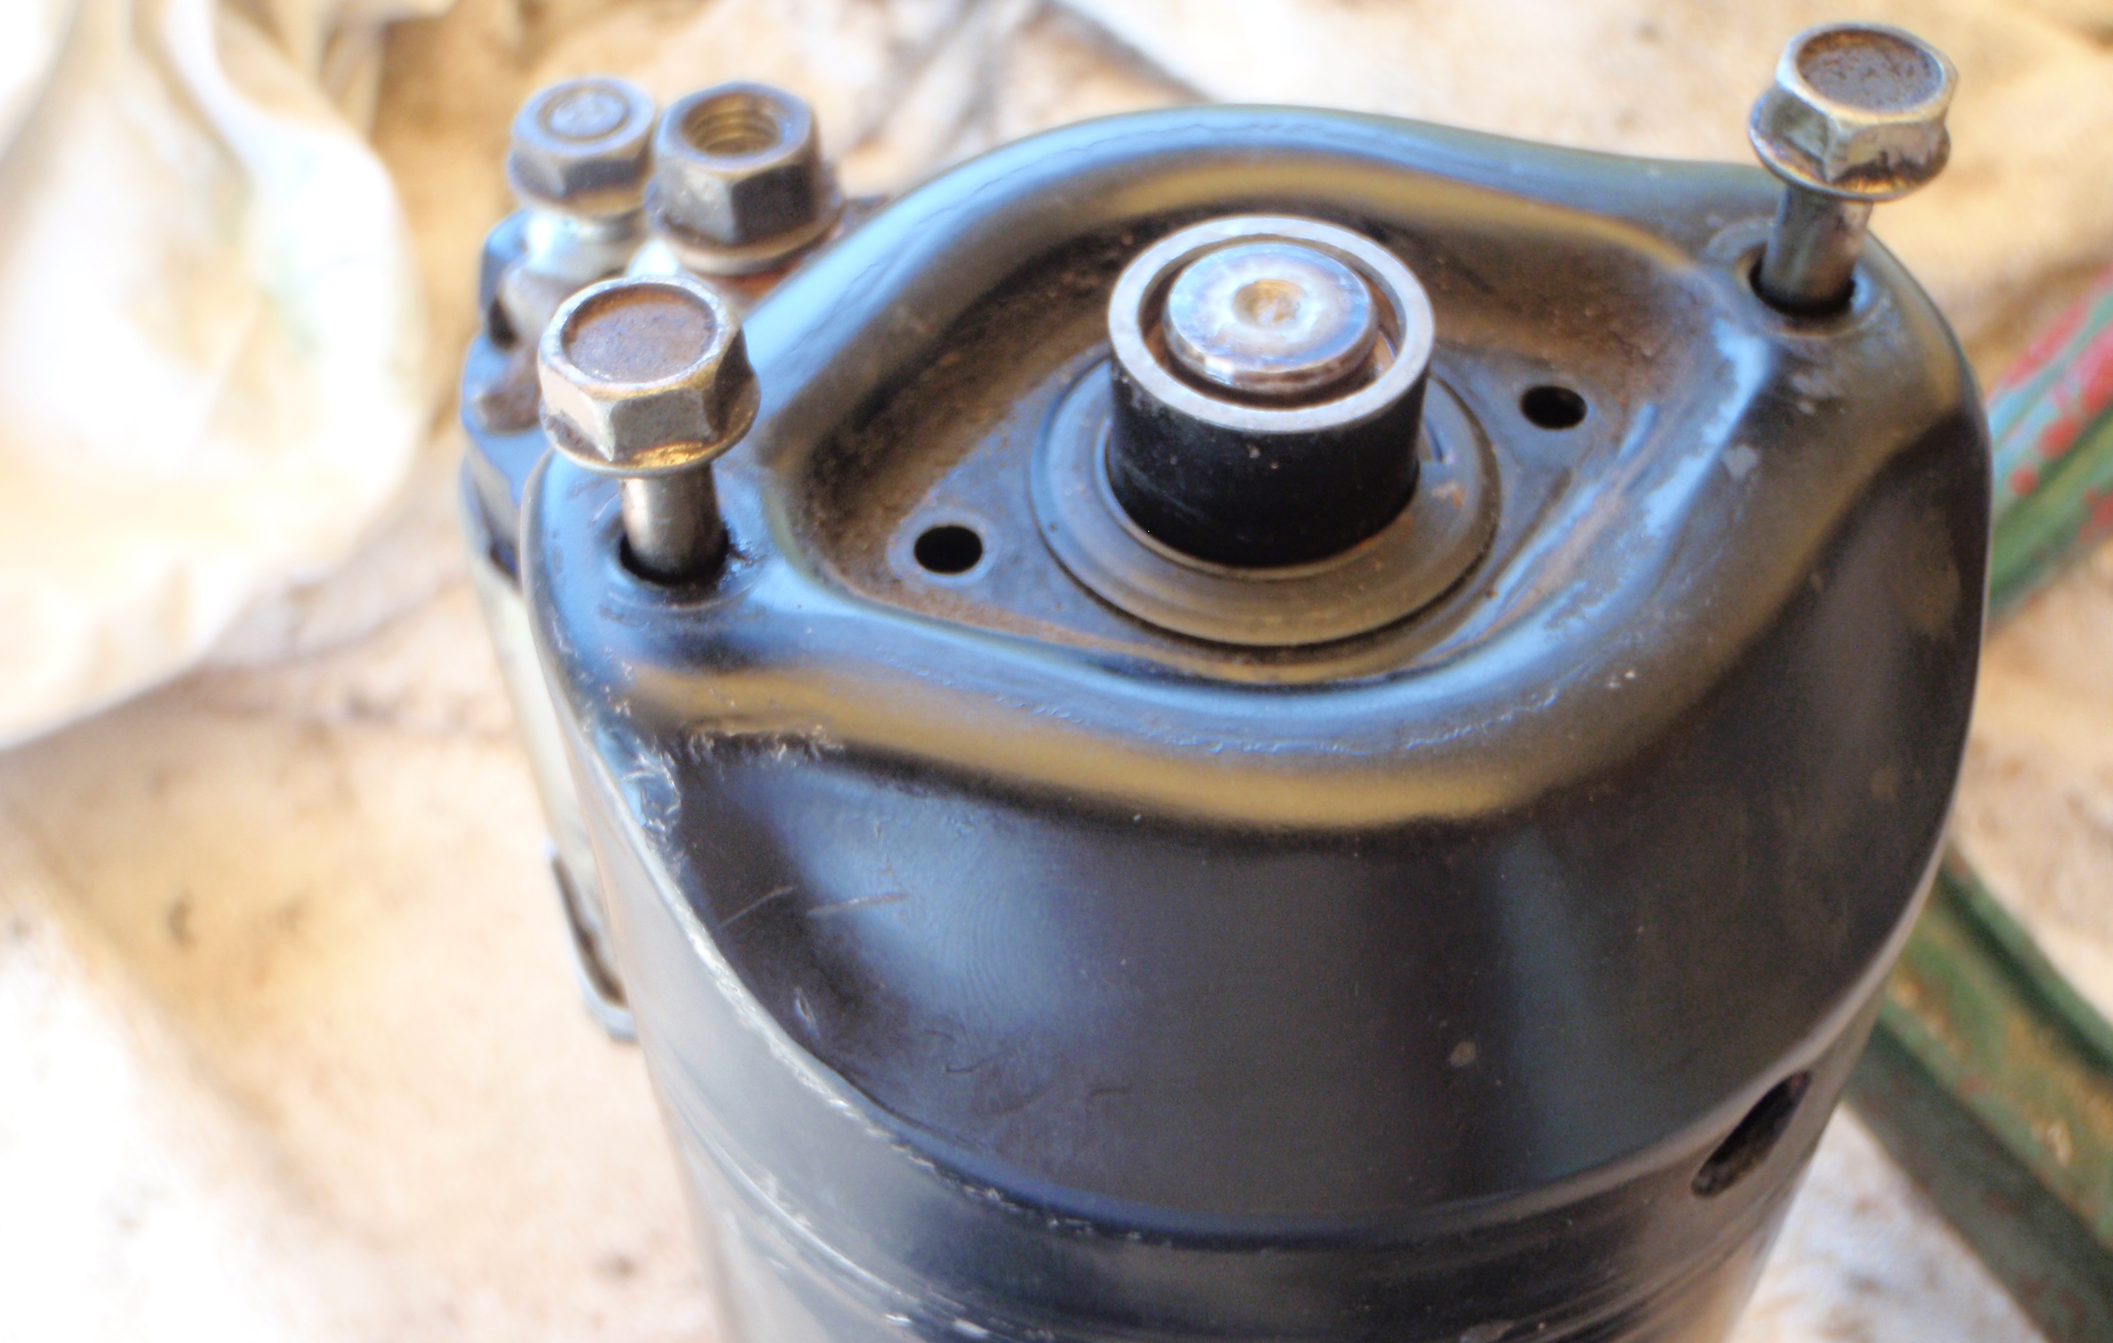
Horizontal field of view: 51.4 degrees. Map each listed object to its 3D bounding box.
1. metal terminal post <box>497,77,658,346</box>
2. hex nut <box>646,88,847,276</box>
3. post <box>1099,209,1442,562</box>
[{"bbox_3d":[-0.039,-0.038,0.186,0.014,0.020,0.014,1,49,0],"label":"metal terminal post"},{"bbox_3d":[-0.025,-0.039,0.172,0.015,0.009,0.015,1,49,0],"label":"hex nut"},{"bbox_3d":[0.013,-0.017,0.131,0.019,0.012,0.019,1,49,0],"label":"post"}]

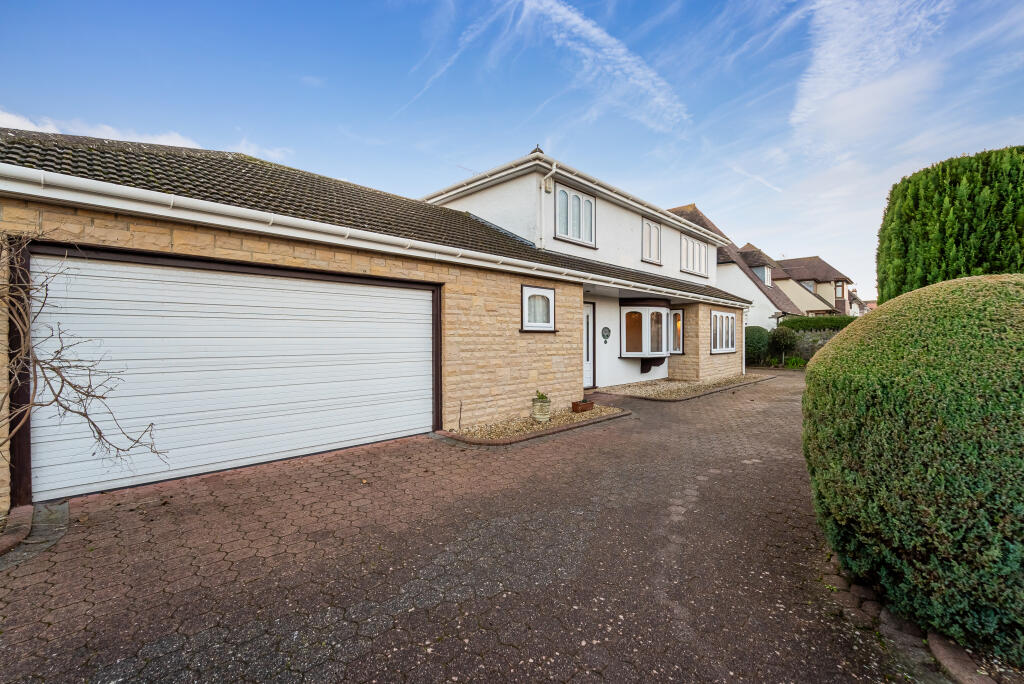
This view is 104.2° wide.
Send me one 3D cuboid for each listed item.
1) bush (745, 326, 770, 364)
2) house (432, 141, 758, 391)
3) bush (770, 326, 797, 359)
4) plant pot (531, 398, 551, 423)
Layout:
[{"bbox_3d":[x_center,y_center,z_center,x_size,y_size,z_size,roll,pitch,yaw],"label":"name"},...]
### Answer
[{"bbox_3d":[12.188,0.187,19.900,1.280,1.900,1.280,0,0,0],"label":"bush"},{"bbox_3d":[2.524,-2.647,14.569,11.200,7.900,8.250,0,1,-42],"label":"house"},{"bbox_3d":[13.662,0.101,20.100,1.180,1.740,1.180,0,0,0],"label":"bush"},{"bbox_3d":[0.501,1.179,6.880,0.320,0.370,0.320,0,0,0],"label":"plant pot"}]

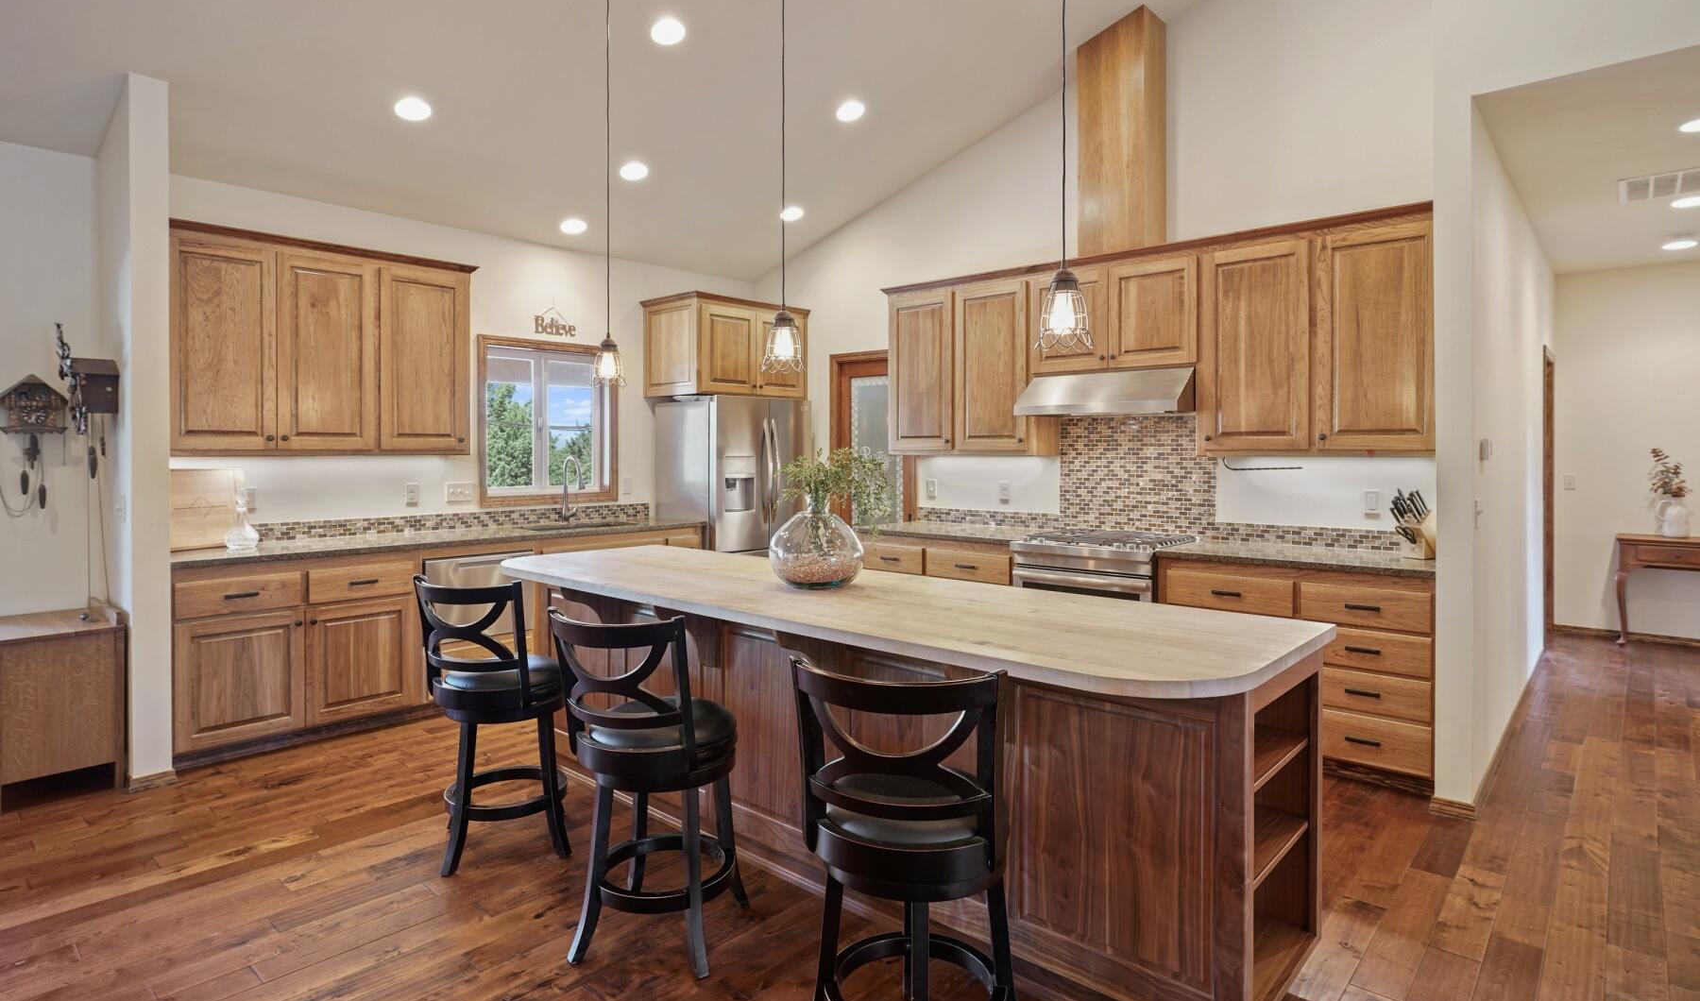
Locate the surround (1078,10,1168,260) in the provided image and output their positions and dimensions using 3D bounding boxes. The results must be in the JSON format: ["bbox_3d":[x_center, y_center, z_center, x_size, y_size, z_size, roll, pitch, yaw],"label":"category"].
[{"bbox_3d":[1.524,-1.990,4.761,0.386,1.320,0.300,2,3,42],"label":"surround"}]

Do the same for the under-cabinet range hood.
[{"bbox_3d":[1.446,-0.590,4.664,0.910,0.242,0.550,2,3,42],"label":"under-cabinet range hood"}]

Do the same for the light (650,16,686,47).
[{"bbox_3d":[-0.836,-2.164,3.905,0.170,0.030,0.170,-12,-9,-2],"label":"light"}]

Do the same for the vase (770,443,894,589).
[{"bbox_3d":[-0.064,0.051,3.020,0.430,0.490,0.380,0,2,0],"label":"vase"}]

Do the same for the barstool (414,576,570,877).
[{"bbox_3d":[-1.234,0.729,2.995,0.440,0.985,0.540,0,3,10],"label":"barstool"}]

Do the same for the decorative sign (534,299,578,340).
[{"bbox_3d":[-1.943,-1.202,5.608,0.020,0.235,0.290,2,2,42],"label":"decorative sign"}]

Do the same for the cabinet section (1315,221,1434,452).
[{"bbox_3d":[2.368,-0.688,3.796,0.448,0.967,0.335,2,3,41],"label":"cabinet section"}]

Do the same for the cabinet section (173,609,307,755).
[{"bbox_3d":[-2.893,0.775,3.943,0.550,0.550,0.488,2,3,41],"label":"cabinet section"}]

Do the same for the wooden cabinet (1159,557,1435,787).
[{"bbox_3d":[2.080,0.717,3.924,1.090,0.865,0.610,2,2,40],"label":"wooden cabinet"}]

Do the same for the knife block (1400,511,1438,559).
[{"bbox_3d":[2.553,0.142,3.742,0.190,0.230,0.110,0,2,-14],"label":"knife block"}]

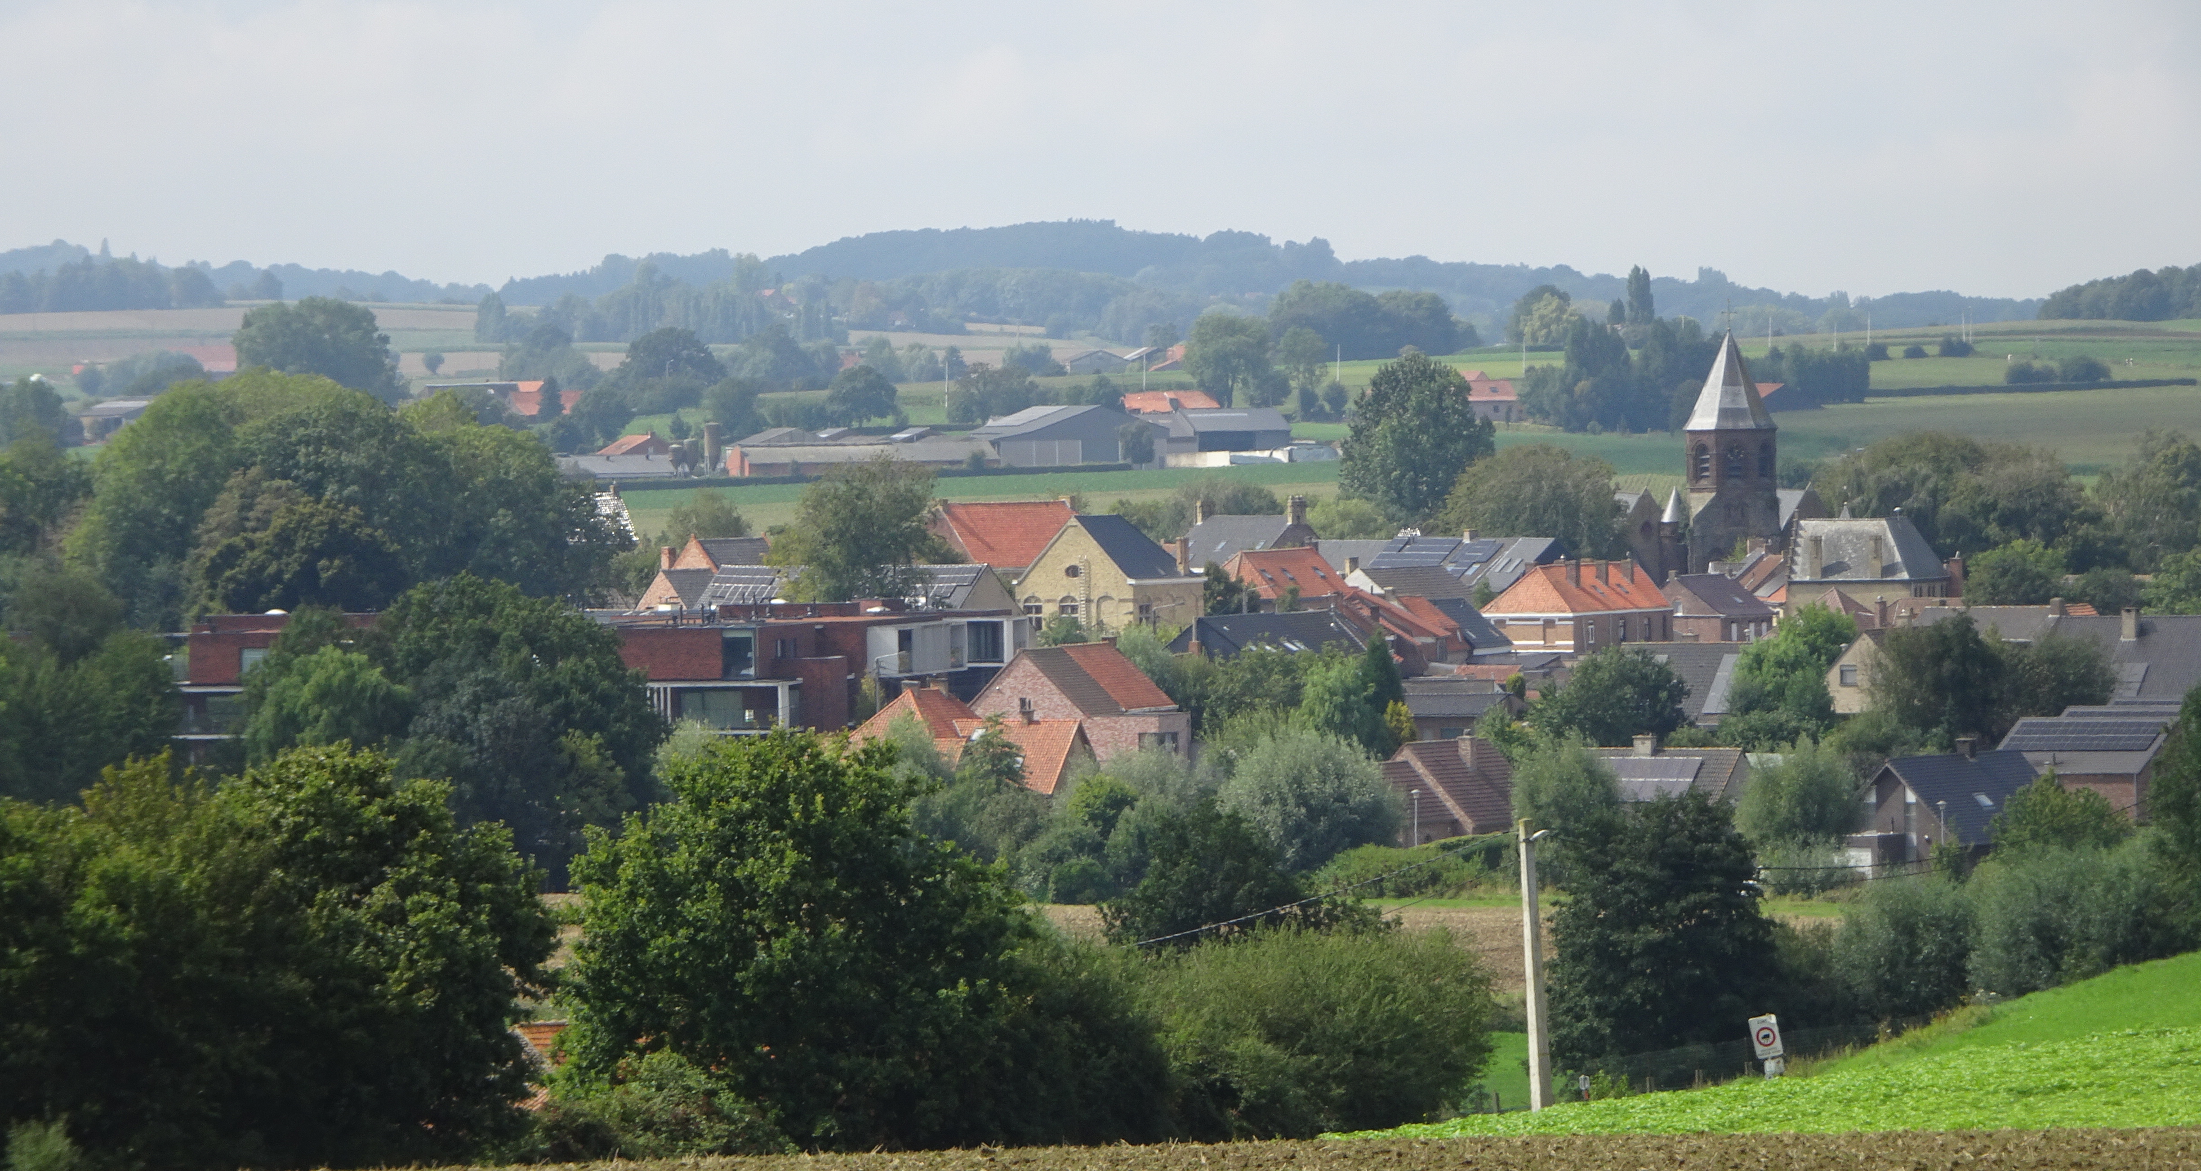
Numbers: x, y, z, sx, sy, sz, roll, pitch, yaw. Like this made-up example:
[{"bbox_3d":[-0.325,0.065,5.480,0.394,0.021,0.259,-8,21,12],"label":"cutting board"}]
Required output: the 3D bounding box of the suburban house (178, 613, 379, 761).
[{"bbox_3d":[-51.720,6.960,710.000,12.000,10.360,9.500,0,1,22],"label":"suburban house"}]

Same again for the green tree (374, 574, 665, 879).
[{"bbox_3d":[-29.638,7.421,578.000,14.800,16.000,14.000,-1,1,-3],"label":"green tree"}]

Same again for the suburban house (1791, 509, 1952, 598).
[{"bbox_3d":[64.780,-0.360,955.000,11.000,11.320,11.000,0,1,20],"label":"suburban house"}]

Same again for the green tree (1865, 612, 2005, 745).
[{"bbox_3d":[51.014,6.972,690.138,8.596,10.700,8.596,-1,1,0],"label":"green tree"}]

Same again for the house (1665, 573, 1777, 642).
[{"bbox_3d":[48.200,3.260,900.082,8.000,8.300,9.200,1,1,26],"label":"house"}]

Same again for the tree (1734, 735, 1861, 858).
[{"bbox_3d":[36.041,11.187,585.069,6.500,7.000,6.200,0,1,0],"label":"tree"}]

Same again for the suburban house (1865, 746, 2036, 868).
[{"bbox_3d":[46.166,12.551,612.065,9.200,6.600,12.500,1,1,34],"label":"suburban house"}]

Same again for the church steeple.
[{"bbox_3d":[54.160,-10.242,970.000,8.000,23.000,8.000,-1,1,-7],"label":"church steeple"}]

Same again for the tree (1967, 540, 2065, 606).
[{"bbox_3d":[68.806,1.096,850.120,7.619,9.300,7.619,-1,1,0],"label":"tree"}]

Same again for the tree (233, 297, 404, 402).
[{"bbox_3d":[-110.292,-31.973,1600.225,24.309,17.500,24.309,-1,1,0],"label":"tree"}]

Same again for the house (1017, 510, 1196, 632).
[{"bbox_3d":[0.460,-0.224,865.100,9.600,10.200,13.000,1,1,24],"label":"house"}]

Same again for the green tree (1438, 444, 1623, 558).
[{"bbox_3d":[37.220,-5.810,980.000,16.000,12.950,15.000,-1,1,0],"label":"green tree"}]

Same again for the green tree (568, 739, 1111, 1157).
[{"bbox_3d":[-5.906,8.513,260.000,12.400,10.600,11.500,-1,1,-1],"label":"green tree"}]

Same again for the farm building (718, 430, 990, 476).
[{"bbox_3d":[-33.670,-18.070,1555.000,33.000,6.380,15.000,-1,1,-19],"label":"farm building"}]

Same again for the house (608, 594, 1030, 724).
[{"bbox_3d":[-18.958,5.073,703.000,14.000,8.200,28.000,0,2,32],"label":"house"}]

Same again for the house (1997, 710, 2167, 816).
[{"bbox_3d":[57.328,10.804,650.063,9.800,6.400,10.000,1,1,24],"label":"house"}]

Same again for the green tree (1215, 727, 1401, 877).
[{"bbox_3d":[11.540,11.960,625.000,10.300,8.260,10.000,-1,1,0],"label":"green tree"}]

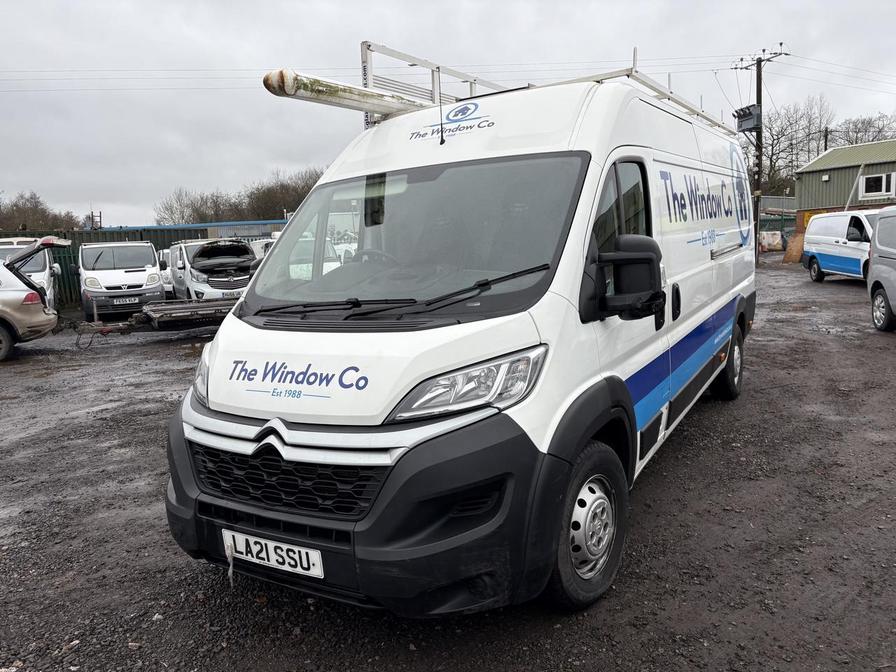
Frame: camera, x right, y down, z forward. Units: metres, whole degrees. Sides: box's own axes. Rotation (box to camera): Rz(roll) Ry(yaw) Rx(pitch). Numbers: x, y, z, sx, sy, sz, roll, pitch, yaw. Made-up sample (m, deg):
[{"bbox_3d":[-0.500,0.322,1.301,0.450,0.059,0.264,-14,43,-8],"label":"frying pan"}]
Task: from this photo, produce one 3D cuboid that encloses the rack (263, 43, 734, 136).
[{"bbox_3d":[0.861,-1.911,5.242,1.890,0.620,4.970,1,10,31],"label":"rack"}]

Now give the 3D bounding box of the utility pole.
[{"bbox_3d":[13.978,-8.022,30.490,0.950,9.750,2.400,-8,9,-35],"label":"utility pole"}]

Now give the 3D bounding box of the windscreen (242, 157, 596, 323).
[{"bbox_3d":[-0.237,-0.465,3.308,1.720,0.180,1.080,1,52,31],"label":"windscreen"}]

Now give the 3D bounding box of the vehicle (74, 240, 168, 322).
[{"bbox_3d":[-9.174,-1.584,18.798,1.900,1.970,4.780,-6,8,-25],"label":"vehicle"}]

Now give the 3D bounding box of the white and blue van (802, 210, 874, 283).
[{"bbox_3d":[11.372,-2.318,17.653,1.930,1.910,4.950,-2,8,6],"label":"white and blue van"}]

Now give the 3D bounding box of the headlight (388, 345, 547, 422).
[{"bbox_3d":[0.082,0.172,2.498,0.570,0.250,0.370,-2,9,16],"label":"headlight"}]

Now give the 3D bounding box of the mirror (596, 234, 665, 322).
[{"bbox_3d":[0.784,-0.256,2.856,0.270,0.370,0.200,1,10,31],"label":"mirror"}]

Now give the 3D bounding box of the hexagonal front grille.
[{"bbox_3d":[-0.672,0.534,2.612,1.070,0.230,0.140,1,10,31],"label":"hexagonal front grille"}]

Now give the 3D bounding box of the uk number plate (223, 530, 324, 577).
[{"bbox_3d":[-0.684,0.838,2.599,0.520,0.111,0.015,1,10,31],"label":"uk number plate"}]

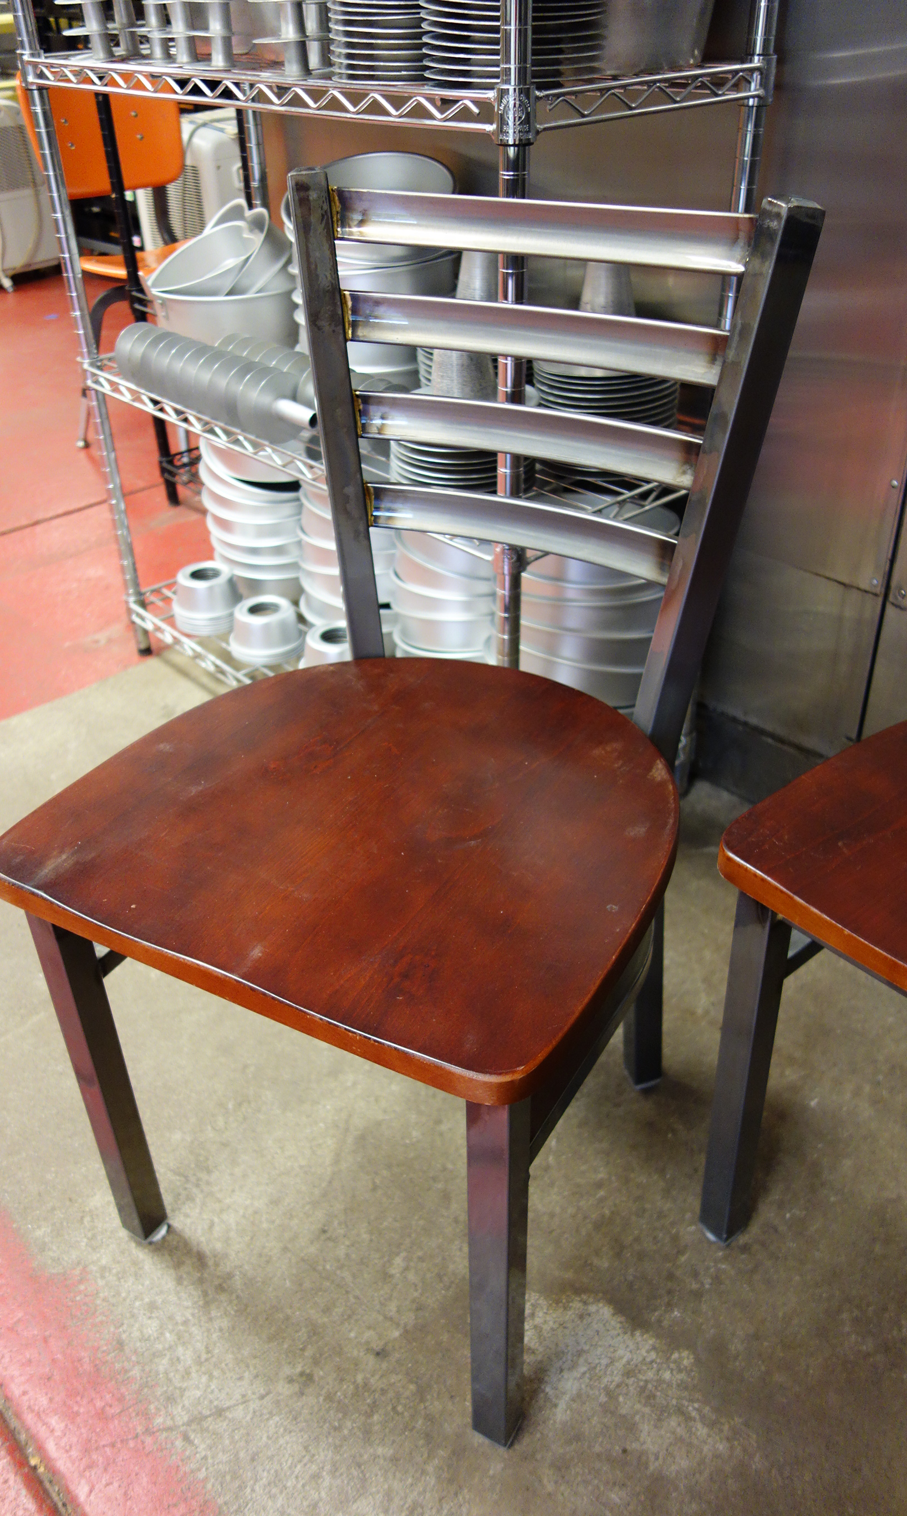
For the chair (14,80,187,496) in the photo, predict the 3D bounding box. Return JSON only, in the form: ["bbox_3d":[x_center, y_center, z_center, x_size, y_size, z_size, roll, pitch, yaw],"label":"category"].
[{"bbox_3d":[-0.621,-1.094,2.650,0.500,0.746,0.410,28,44,35],"label":"chair"}]

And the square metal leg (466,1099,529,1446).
[{"bbox_3d":[0.032,0.356,0.820,0.030,0.420,0.030,17,39,24],"label":"square metal leg"}]

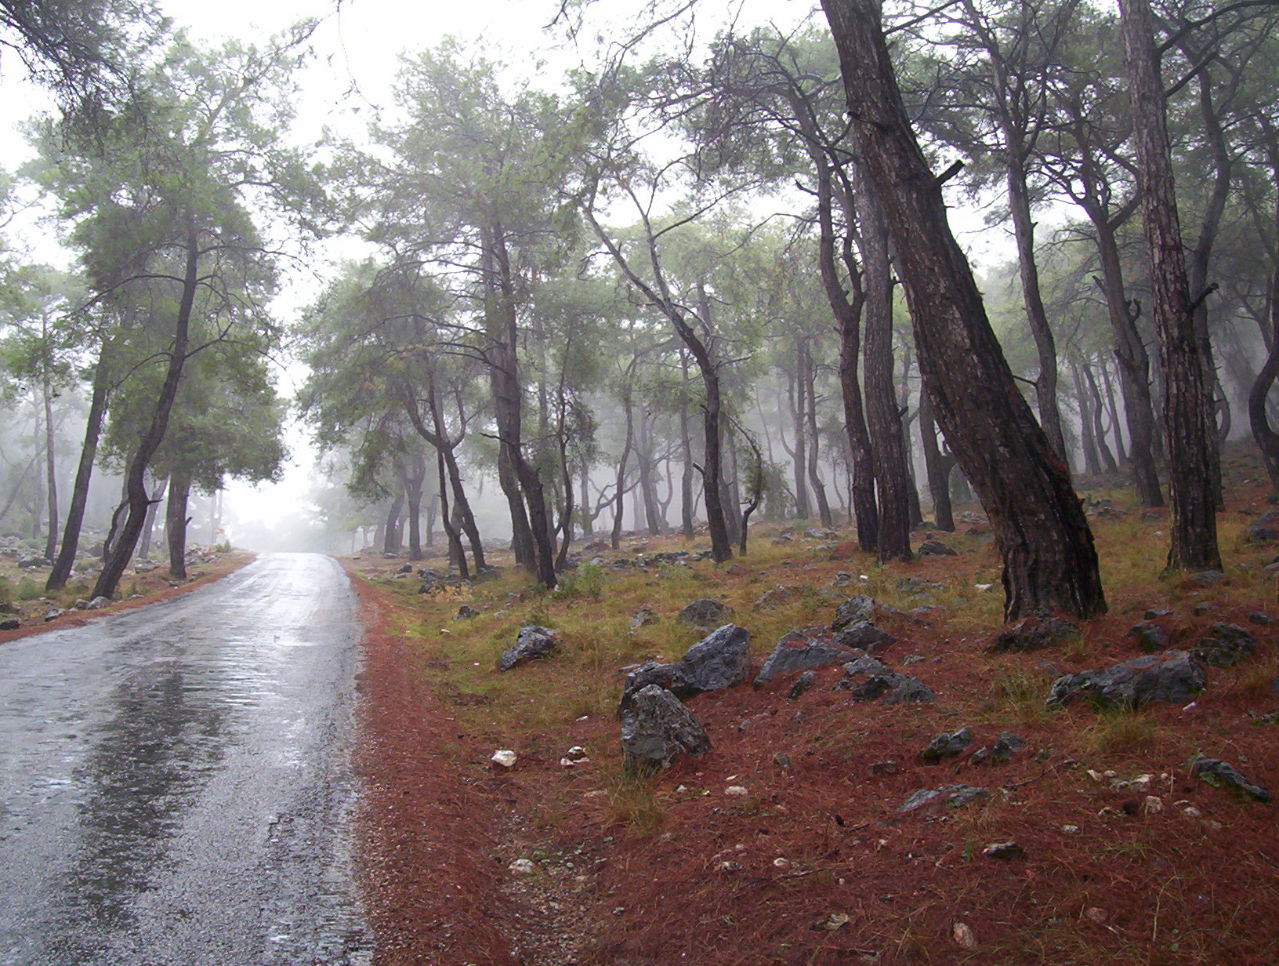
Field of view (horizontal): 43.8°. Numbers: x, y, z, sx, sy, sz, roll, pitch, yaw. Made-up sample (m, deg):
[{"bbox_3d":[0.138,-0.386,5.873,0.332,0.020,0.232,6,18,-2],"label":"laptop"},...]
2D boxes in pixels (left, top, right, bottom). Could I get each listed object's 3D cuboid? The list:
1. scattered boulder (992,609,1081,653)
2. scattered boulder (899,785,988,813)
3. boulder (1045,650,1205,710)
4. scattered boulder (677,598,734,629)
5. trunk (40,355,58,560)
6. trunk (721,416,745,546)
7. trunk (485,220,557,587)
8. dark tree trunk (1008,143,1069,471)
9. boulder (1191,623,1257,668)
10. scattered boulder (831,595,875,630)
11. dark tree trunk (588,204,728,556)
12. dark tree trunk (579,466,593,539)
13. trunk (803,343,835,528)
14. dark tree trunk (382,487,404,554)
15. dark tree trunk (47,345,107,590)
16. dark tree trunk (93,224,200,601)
[{"bbox_3d":[2.857,1.072,11.500,0.642,0.260,0.500,0,-2,0],"label":"scattered boulder"},{"bbox_3d":[1.280,1.329,6.700,0.375,0.087,0.240,0,-2,0],"label":"scattered boulder"},{"bbox_3d":[2.625,1.066,8.600,0.830,0.290,0.480,0,-2,0],"label":"boulder"},{"bbox_3d":[0.680,1.330,16.300,0.570,0.310,0.450,0,-2,0],"label":"scattered boulder"},{"bbox_3d":[-19.280,-0.740,52.000,0.420,6.604,0.400,-2,-2,0],"label":"trunk"},{"bbox_3d":[2.053,-0.044,35.000,0.516,2.832,0.450,0,-2,0],"label":"trunk"},{"bbox_3d":[-2.156,-1.438,29.000,1.310,6.682,0.900,0,-2,0],"label":"trunk"},{"bbox_3d":[5.667,-2.295,22.500,0.941,4.799,0.650,0,-2,0],"label":"dark tree trunk"},{"bbox_3d":[3.232,0.898,8.800,0.357,0.254,0.320,0,-2,0],"label":"boulder"},{"bbox_3d":[1.776,1.069,13.200,0.362,0.294,0.350,0,-2,0],"label":"scattered boulder"},{"bbox_3d":[0.373,-1.848,30.500,2.755,6.739,1.100,0,-2,0],"label":"dark tree trunk"},{"bbox_3d":[-1.812,0.609,54.000,0.380,2.408,0.360,-2,-2,0],"label":"dark tree trunk"},{"bbox_3d":[4.730,-1.266,42.000,0.843,4.878,0.500,0,-2,0],"label":"trunk"},{"bbox_3d":[-8.987,1.402,58.000,0.837,2.403,0.700,0,-2,0],"label":"dark tree trunk"},{"bbox_3d":[-13.009,-0.378,37.000,0.500,5.730,0.470,10,-2,0],"label":"dark tree trunk"},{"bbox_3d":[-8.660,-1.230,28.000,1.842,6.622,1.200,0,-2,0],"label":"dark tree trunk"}]

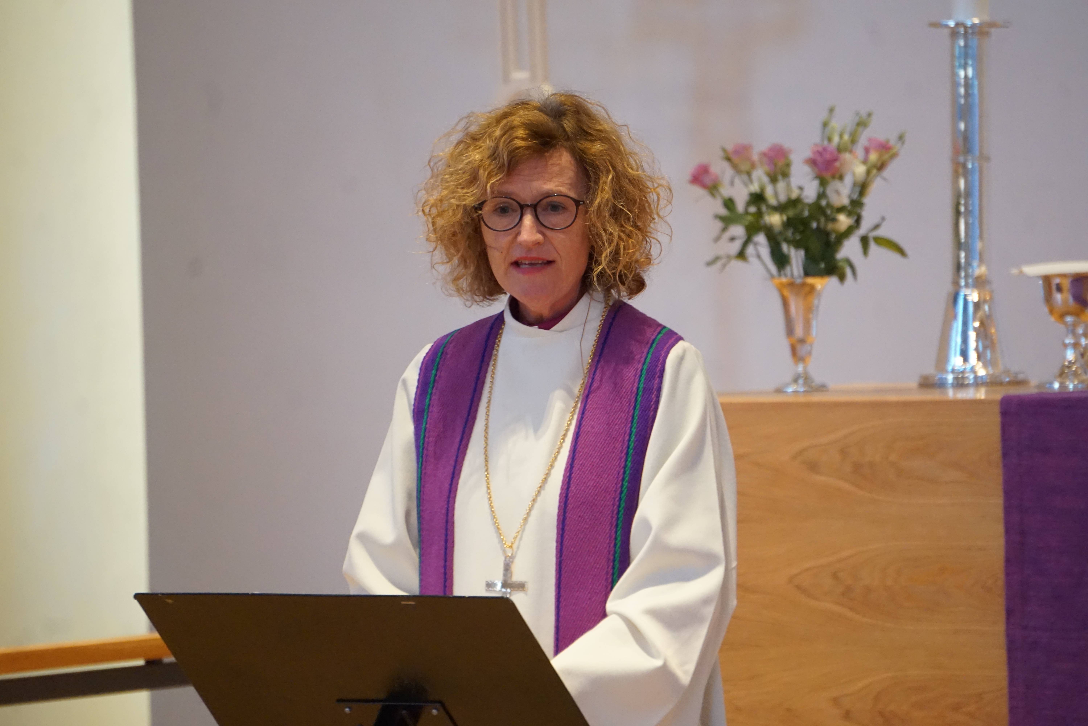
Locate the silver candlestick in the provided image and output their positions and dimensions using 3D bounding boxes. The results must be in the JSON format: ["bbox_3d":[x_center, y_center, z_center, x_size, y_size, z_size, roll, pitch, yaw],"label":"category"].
[{"bbox_3d":[0.599,-0.222,13.300,0.150,0.512,0.150,-1,2,12],"label":"silver candlestick"}]

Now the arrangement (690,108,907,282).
[{"bbox_3d":[0.352,-0.232,13.200,0.300,0.240,0.240,-1,2,12],"label":"arrangement"}]

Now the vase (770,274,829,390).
[{"bbox_3d":[0.356,-0.040,13.200,0.080,0.160,0.080,-1,2,0],"label":"vase"}]

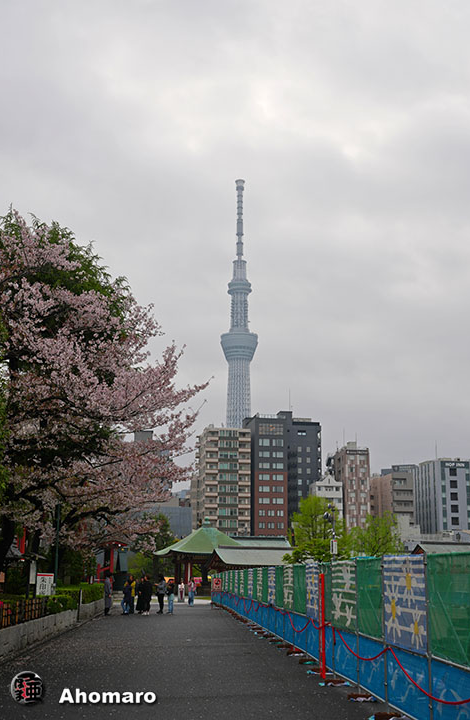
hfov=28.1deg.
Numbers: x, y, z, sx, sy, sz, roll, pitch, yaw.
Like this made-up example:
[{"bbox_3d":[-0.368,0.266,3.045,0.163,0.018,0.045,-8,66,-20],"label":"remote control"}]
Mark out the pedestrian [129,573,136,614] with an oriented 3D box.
[{"bbox_3d":[-4.573,10.528,42.247,0.360,1.710,0.500,5,-14,-21],"label":"pedestrian"}]

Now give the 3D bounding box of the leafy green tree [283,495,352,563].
[{"bbox_3d":[7.130,15.945,80.493,5.677,8.712,5.677,-1,-13,5],"label":"leafy green tree"}]

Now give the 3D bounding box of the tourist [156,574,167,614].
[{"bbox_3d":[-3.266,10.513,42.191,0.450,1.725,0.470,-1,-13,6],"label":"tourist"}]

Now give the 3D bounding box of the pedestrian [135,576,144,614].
[{"bbox_3d":[-4.301,10.693,42.781,0.500,1.634,0.420,-9,-16,36],"label":"pedestrian"}]

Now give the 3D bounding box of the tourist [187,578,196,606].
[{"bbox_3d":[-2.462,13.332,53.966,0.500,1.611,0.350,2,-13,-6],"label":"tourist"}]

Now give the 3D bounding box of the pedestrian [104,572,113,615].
[{"bbox_3d":[-5.297,9.876,39.591,0.400,1.761,0.500,2,-13,-6],"label":"pedestrian"}]

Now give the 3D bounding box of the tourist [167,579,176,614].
[{"bbox_3d":[-2.857,10.485,41.746,0.400,1.581,0.470,4,-14,-17],"label":"tourist"}]

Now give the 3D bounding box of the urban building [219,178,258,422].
[{"bbox_3d":[7.244,16.014,1452.587,66.000,634.000,66.000,0,-13,0],"label":"urban building"}]

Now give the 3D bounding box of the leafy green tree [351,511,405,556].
[{"bbox_3d":[12.197,16.711,80.320,4.937,7.194,4.937,-2,-13,8],"label":"leafy green tree"}]

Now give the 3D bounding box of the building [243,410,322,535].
[{"bbox_3d":[13.210,38.533,259.052,21.335,46.178,19.000,0,-13,0],"label":"building"}]

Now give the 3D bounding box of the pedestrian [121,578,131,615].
[{"bbox_3d":[-4.662,10.291,40.773,0.420,1.497,0.500,5,-14,-19],"label":"pedestrian"}]

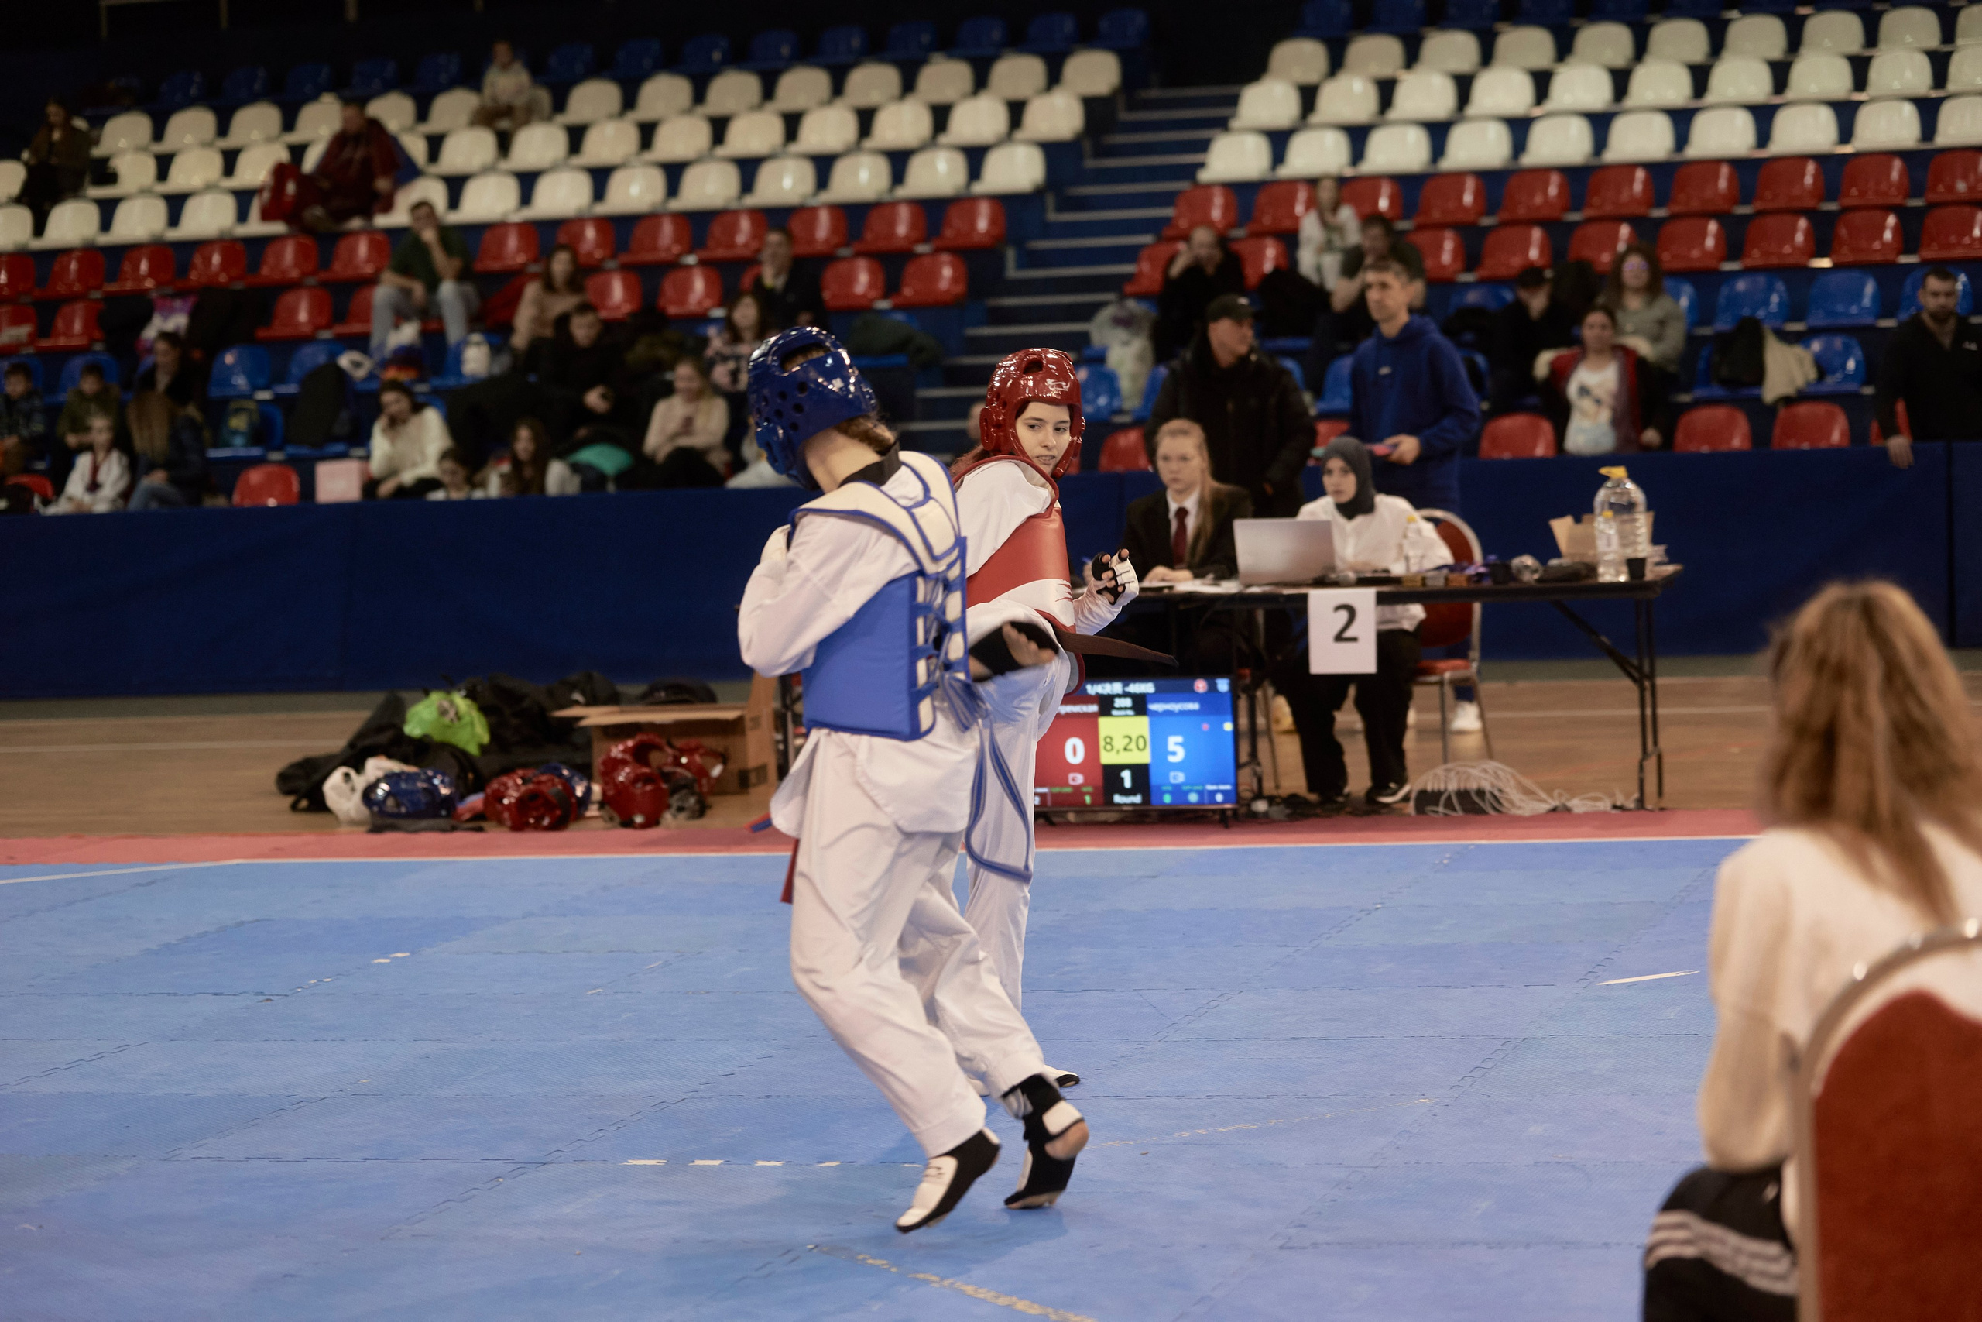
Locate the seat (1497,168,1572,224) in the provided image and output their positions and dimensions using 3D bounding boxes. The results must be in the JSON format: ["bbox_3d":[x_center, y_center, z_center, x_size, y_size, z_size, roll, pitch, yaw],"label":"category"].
[{"bbox_3d":[2.975,-2.546,27.171,0.390,0.302,0.365,-1,4,16],"label":"seat"}]

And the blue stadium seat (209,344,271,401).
[{"bbox_3d":[-4.054,-1.523,26.252,0.360,0.287,0.330,-2,4,16],"label":"blue stadium seat"}]

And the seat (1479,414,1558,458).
[{"bbox_3d":[2.607,-1.066,24.682,0.395,0.310,0.380,-1,3,15],"label":"seat"}]

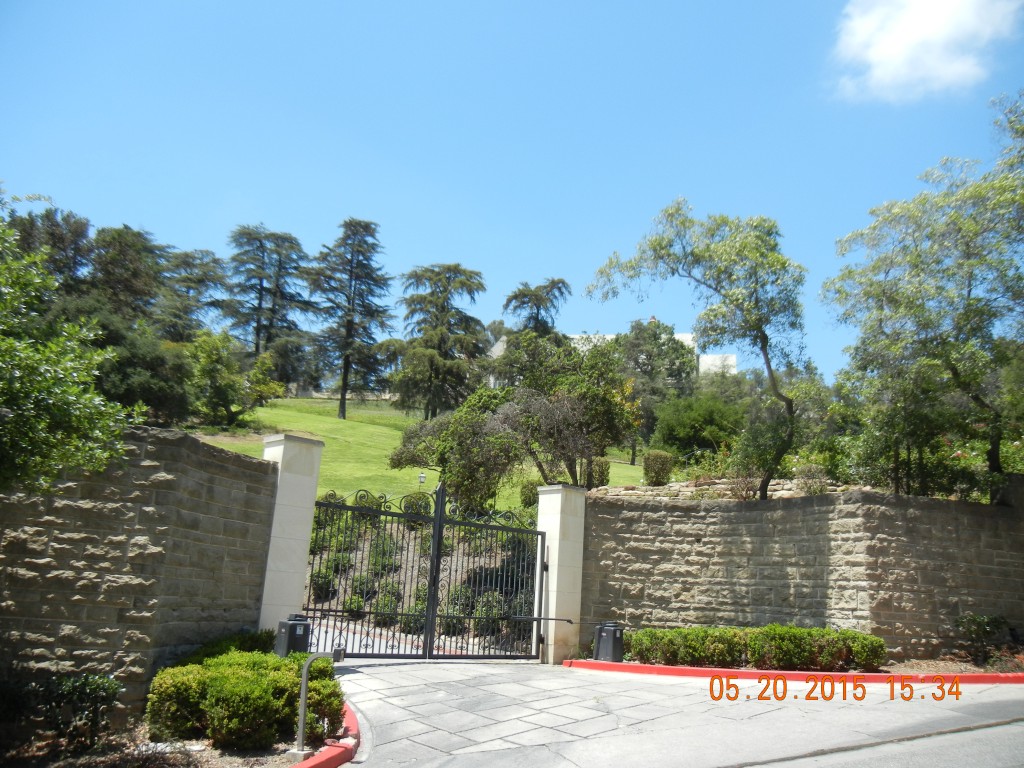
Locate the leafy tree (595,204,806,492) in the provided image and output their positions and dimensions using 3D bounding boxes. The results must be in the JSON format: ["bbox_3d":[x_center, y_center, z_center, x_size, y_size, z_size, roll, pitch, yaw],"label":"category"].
[{"bbox_3d":[3.471,-0.758,16.511,3.705,5.841,3.400,1,-14,12],"label":"leafy tree"}]

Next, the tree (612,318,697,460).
[{"bbox_3d":[7.176,0.208,44.684,4.170,7.349,4.170,1,-14,9],"label":"tree"}]

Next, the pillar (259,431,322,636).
[{"bbox_3d":[-3.370,2.379,12.939,0.640,3.170,0.640,14,-17,-38],"label":"pillar"}]

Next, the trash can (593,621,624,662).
[{"bbox_3d":[1.675,4.470,15.406,0.320,0.740,0.400,15,-18,-39],"label":"trash can"}]

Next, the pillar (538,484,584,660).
[{"bbox_3d":[0.829,3.458,16.187,0.650,3.120,0.650,15,-18,-39],"label":"pillar"}]

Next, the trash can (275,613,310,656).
[{"bbox_3d":[-3.017,3.499,12.226,0.320,0.740,0.400,15,-18,-39],"label":"trash can"}]

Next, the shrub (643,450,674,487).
[{"bbox_3d":[3.360,1.948,20.356,0.724,0.854,0.724,1,-14,9],"label":"shrub"}]

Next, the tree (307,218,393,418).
[{"bbox_3d":[-12.661,-5.334,69.691,6.791,16.253,6.791,6,-14,-11],"label":"tree"}]

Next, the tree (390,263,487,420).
[{"bbox_3d":[-6.547,-3.786,79.056,8.200,13.600,7.800,5,-14,-5],"label":"tree"}]

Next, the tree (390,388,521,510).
[{"bbox_3d":[-1.441,1.710,22.660,3.303,3.261,3.200,4,-13,-3],"label":"tree"}]

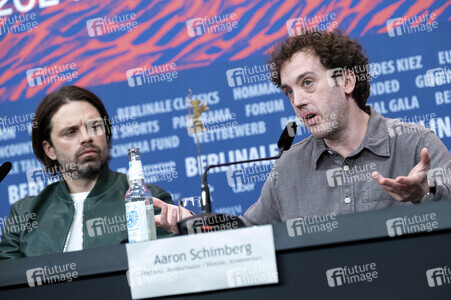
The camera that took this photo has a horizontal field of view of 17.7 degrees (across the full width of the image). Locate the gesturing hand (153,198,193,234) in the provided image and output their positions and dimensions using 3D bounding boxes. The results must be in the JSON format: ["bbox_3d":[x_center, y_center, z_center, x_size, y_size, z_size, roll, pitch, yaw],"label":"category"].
[{"bbox_3d":[-0.131,0.161,3.470,0.130,0.092,0.090,-3,-5,-37],"label":"gesturing hand"}]

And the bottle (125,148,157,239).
[{"bbox_3d":[-0.190,0.111,3.200,0.061,0.230,0.061,-6,-4,0],"label":"bottle"}]

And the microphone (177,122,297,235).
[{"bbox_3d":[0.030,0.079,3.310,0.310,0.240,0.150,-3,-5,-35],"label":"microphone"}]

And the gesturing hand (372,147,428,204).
[{"bbox_3d":[0.418,0.063,3.450,0.150,0.125,0.100,-3,-5,-35],"label":"gesturing hand"}]

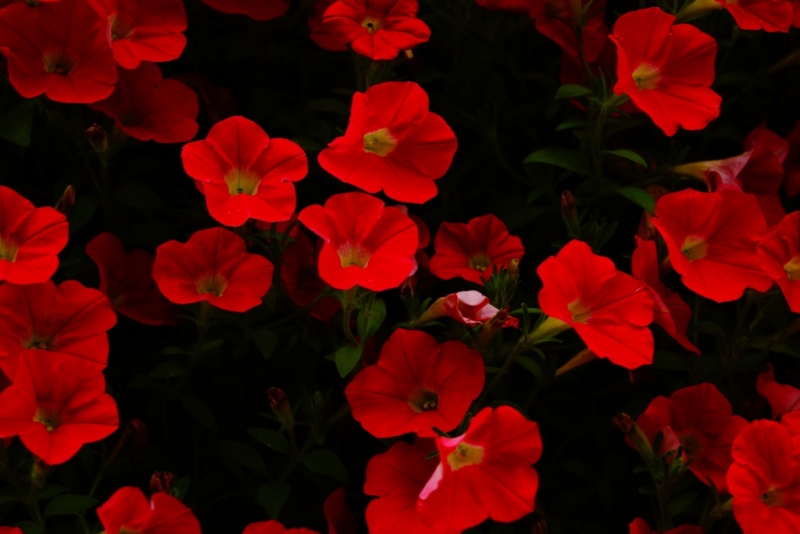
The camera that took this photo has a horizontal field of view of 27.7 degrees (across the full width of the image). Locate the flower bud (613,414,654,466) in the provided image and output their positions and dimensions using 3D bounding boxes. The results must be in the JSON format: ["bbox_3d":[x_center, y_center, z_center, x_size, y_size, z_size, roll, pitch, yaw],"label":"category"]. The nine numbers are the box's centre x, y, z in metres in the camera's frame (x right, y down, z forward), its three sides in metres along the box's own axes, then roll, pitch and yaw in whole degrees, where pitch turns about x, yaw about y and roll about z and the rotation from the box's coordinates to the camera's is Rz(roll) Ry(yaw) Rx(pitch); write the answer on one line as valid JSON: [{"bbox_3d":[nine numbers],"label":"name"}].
[{"bbox_3d":[0.126,0.092,0.870,0.010,0.032,0.010,-36,9,-7],"label":"flower bud"}]

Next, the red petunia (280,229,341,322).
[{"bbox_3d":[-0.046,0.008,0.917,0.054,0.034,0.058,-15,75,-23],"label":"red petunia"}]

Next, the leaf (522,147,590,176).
[{"bbox_3d":[0.085,-0.058,0.890,0.036,0.007,0.017,6,28,-17],"label":"leaf"}]

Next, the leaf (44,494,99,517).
[{"bbox_3d":[-0.174,0.126,0.860,0.029,0.005,0.015,-3,41,-4],"label":"leaf"}]

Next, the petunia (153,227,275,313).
[{"bbox_3d":[-0.101,0.001,0.880,0.066,0.036,0.060,0,49,0],"label":"petunia"}]

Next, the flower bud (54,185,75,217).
[{"bbox_3d":[-0.182,-0.036,0.880,0.009,0.018,0.009,22,21,-4],"label":"flower bud"}]

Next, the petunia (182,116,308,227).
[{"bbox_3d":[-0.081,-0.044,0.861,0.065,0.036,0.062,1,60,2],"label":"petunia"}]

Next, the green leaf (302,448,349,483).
[{"bbox_3d":[-0.040,0.108,0.880,0.027,0.006,0.018,29,48,20],"label":"green leaf"}]

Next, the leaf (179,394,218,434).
[{"bbox_3d":[-0.114,0.084,0.920,0.031,0.005,0.014,43,55,9],"label":"leaf"}]

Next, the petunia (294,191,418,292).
[{"bbox_3d":[-0.022,-0.013,0.860,0.063,0.036,0.058,0,57,-3],"label":"petunia"}]

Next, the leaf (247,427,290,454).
[{"bbox_3d":[-0.070,0.093,0.870,0.025,0.006,0.014,25,47,16],"label":"leaf"}]

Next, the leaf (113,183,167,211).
[{"bbox_3d":[-0.149,-0.040,0.930,0.031,0.006,0.018,17,42,11],"label":"leaf"}]

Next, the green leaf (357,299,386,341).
[{"bbox_3d":[-0.015,0.028,0.860,0.016,0.005,0.024,19,67,-2],"label":"green leaf"}]

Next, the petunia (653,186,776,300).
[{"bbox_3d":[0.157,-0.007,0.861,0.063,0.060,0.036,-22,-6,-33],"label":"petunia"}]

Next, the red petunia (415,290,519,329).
[{"bbox_3d":[0.034,0.022,0.840,0.050,0.022,0.026,-5,24,25],"label":"red petunia"}]

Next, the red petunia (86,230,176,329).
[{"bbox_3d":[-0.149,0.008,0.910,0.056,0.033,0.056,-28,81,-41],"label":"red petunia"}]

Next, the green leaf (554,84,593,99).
[{"bbox_3d":[0.095,-0.096,0.890,0.021,0.005,0.012,-9,31,-20],"label":"green leaf"}]

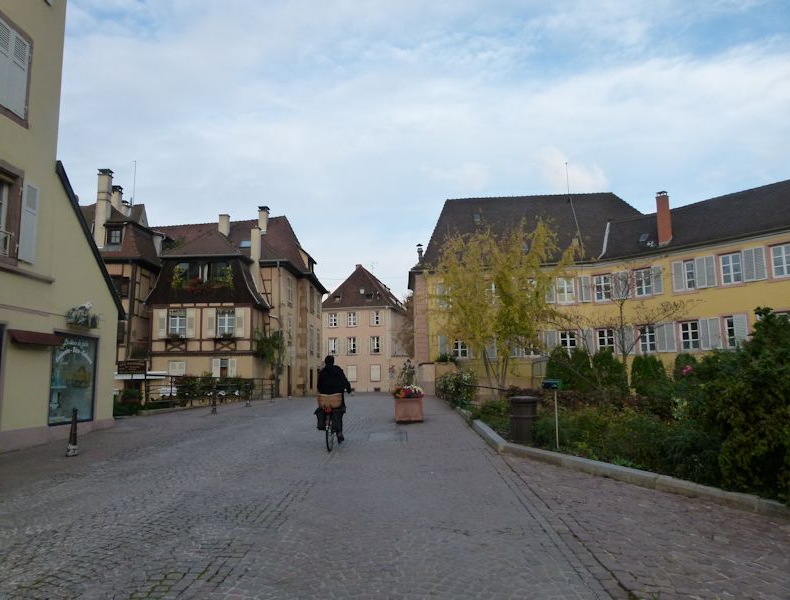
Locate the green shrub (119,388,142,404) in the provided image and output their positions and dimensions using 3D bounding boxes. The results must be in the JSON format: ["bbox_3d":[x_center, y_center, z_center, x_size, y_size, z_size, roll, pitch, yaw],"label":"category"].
[{"bbox_3d":[-10.071,3.674,22.000,0.800,0.620,0.750,3,-8,-25],"label":"green shrub"}]

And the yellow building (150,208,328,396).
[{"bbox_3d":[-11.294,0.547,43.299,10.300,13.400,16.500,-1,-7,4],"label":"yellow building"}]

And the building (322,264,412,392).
[{"bbox_3d":[-2.961,3.091,61.611,7.200,13.000,10.500,-1,-7,6],"label":"building"}]

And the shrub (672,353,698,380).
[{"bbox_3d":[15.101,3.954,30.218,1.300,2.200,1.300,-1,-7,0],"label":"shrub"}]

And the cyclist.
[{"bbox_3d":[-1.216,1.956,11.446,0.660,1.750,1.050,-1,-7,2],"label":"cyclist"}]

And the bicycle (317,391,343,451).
[{"bbox_3d":[-1.227,2.400,11.451,0.580,1.070,1.750,-1,-8,1],"label":"bicycle"}]

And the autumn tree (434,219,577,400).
[{"bbox_3d":[4.877,0.508,25.500,5.800,7.600,5.400,-2,-8,11],"label":"autumn tree"}]

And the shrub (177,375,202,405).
[{"bbox_3d":[-7.825,3.427,22.000,0.900,1.100,0.800,2,-8,-20],"label":"shrub"}]

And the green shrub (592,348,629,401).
[{"bbox_3d":[9.511,3.288,25.500,1.600,2.300,1.600,-4,-8,20],"label":"green shrub"}]

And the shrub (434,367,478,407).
[{"bbox_3d":[2.750,3.940,25.905,1.850,1.650,1.700,-1,-7,0],"label":"shrub"}]

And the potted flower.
[{"bbox_3d":[0.470,3.217,17.835,0.900,1.120,0.900,-1,-7,2],"label":"potted flower"}]

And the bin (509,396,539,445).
[{"bbox_3d":[2.489,2.265,10.997,0.550,0.880,0.550,-1,-7,0],"label":"bin"}]

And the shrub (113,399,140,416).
[{"bbox_3d":[-9.035,3.574,19.300,0.950,0.620,0.750,3,-8,-25],"label":"shrub"}]

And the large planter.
[{"bbox_3d":[0.427,3.179,17.071,0.790,0.740,0.790,-1,-8,2],"label":"large planter"}]

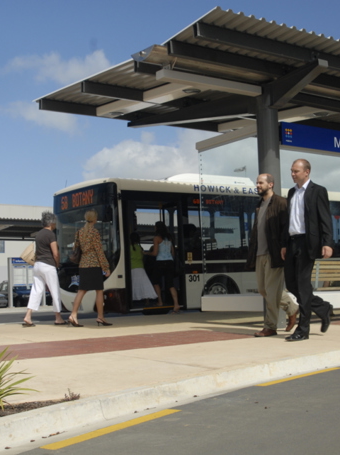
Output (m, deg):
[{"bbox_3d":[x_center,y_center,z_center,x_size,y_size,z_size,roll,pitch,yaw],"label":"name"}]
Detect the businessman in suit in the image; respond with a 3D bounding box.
[{"bbox_3d":[1.394,0.220,6.824,0.600,1.790,0.520,2,-7,-38],"label":"businessman in suit"}]

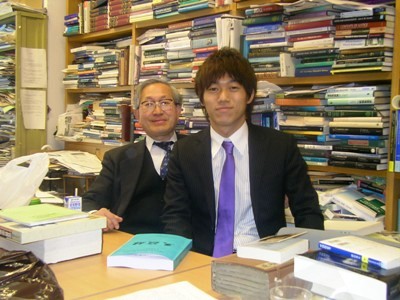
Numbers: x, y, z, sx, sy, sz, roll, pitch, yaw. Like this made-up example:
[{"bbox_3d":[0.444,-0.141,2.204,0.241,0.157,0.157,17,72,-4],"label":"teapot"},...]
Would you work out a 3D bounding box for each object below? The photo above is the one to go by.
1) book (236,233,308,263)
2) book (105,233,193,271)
[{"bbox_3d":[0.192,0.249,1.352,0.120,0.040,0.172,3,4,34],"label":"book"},{"bbox_3d":[-0.140,0.298,1.530,0.184,0.033,0.260,2,3,10],"label":"book"}]

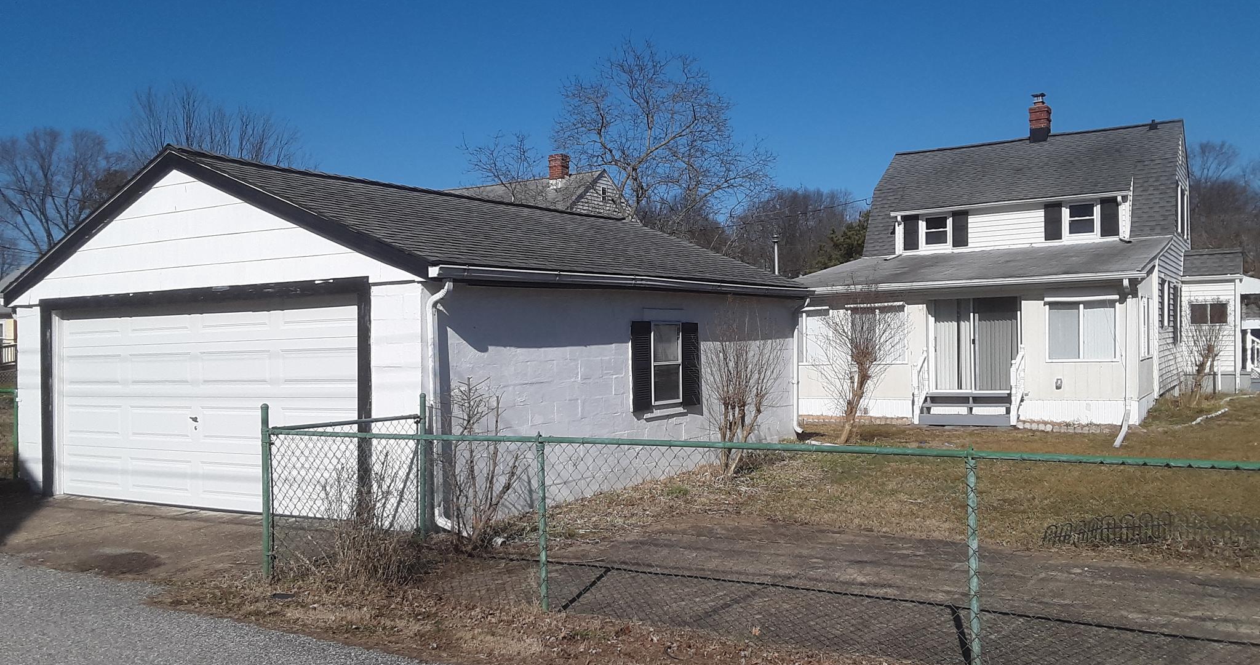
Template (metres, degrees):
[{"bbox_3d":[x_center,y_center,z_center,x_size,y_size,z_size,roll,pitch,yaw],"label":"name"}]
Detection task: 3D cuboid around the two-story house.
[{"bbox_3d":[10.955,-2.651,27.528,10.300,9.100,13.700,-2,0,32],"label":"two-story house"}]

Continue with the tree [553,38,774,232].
[{"bbox_3d":[0.870,-2.820,26.500,5.759,9.640,5.471,-1,0,0],"label":"tree"}]

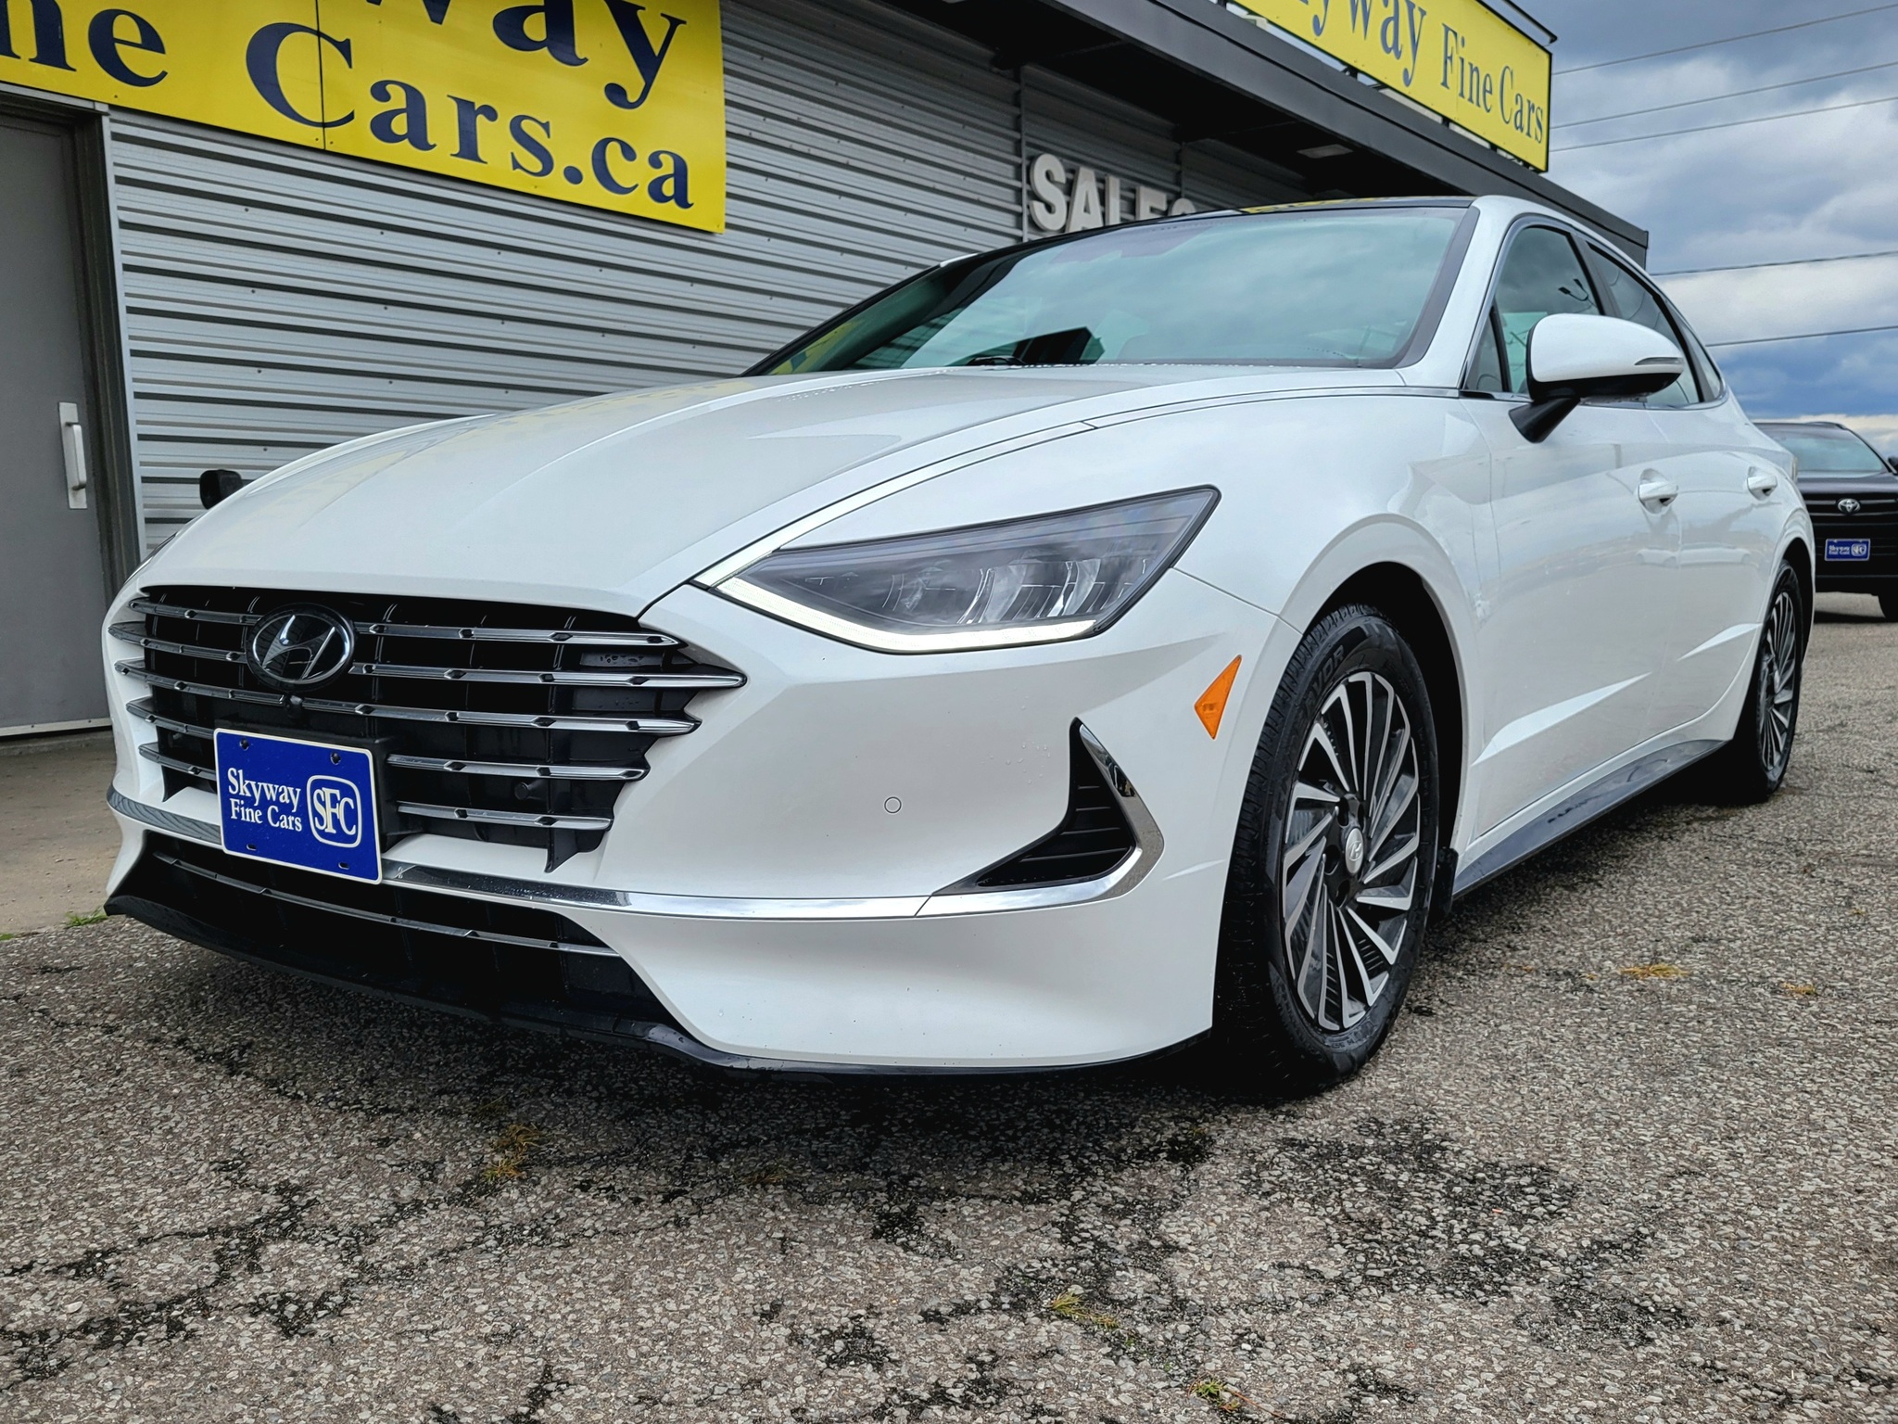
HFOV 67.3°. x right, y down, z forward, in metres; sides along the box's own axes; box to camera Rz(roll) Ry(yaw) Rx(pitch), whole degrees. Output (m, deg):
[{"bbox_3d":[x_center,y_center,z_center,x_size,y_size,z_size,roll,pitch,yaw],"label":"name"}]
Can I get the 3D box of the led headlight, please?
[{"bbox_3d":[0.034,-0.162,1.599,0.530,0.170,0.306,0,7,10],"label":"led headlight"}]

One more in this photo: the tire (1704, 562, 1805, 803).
[{"bbox_3d":[2.208,-0.095,3.977,0.223,0.665,0.670,5,9,40],"label":"tire"}]

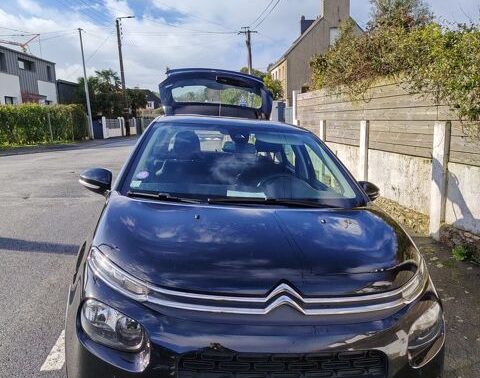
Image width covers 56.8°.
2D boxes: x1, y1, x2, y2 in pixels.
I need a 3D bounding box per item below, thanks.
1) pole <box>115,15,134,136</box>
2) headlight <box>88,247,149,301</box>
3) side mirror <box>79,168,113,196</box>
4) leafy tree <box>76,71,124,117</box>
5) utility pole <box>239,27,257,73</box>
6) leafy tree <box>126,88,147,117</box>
[{"bbox_3d":[-8.097,-7.944,31.861,1.200,8.400,0.350,-2,12,0],"label":"pole"},{"bbox_3d":[-0.486,0.323,1.742,0.280,0.120,0.350,2,8,-8],"label":"headlight"},{"bbox_3d":[-0.915,-0.060,2.833,0.225,0.165,0.200,2,8,-8],"label":"side mirror"},{"bbox_3d":[-10.839,-6.907,34.472,3.700,4.600,3.500,-2,12,0],"label":"leafy tree"},{"bbox_3d":[0.732,-8.985,35.820,1.400,8.000,0.400,-2,12,0],"label":"utility pole"},{"bbox_3d":[-8.656,-6.850,37.338,1.800,3.300,1.800,-2,12,0],"label":"leafy tree"}]

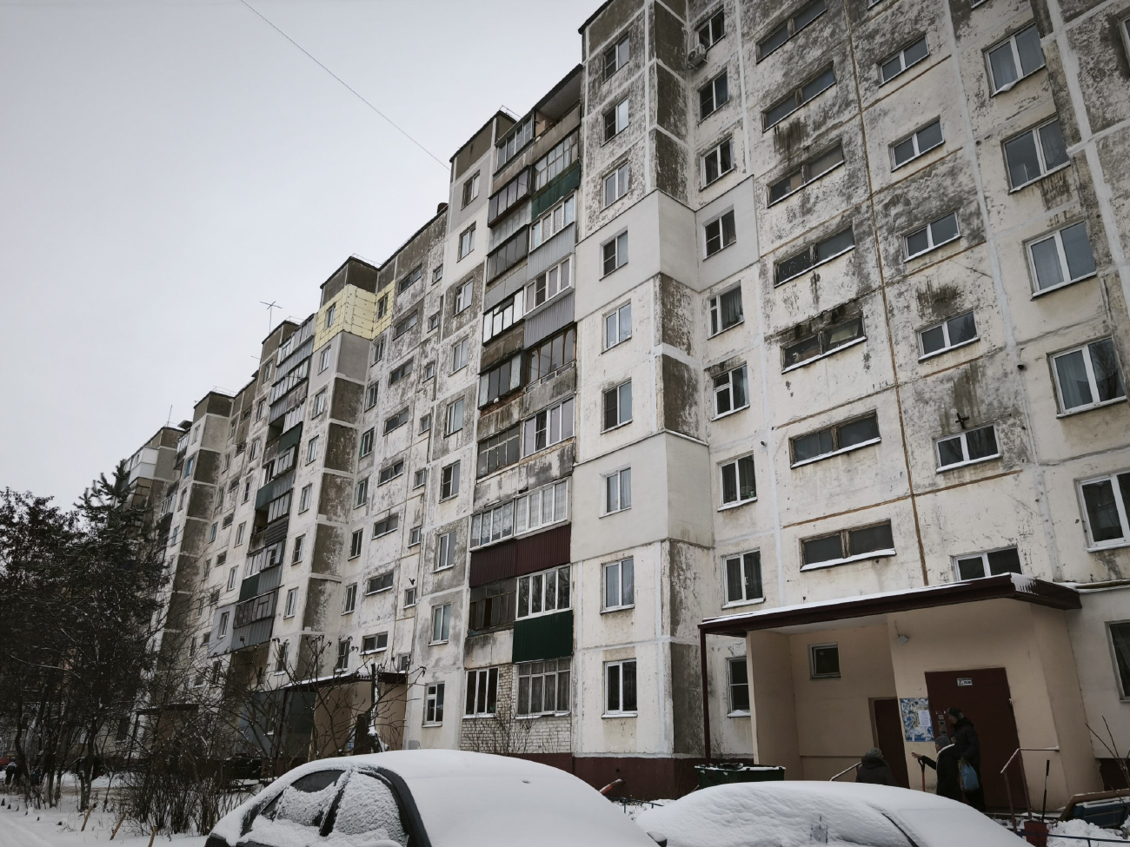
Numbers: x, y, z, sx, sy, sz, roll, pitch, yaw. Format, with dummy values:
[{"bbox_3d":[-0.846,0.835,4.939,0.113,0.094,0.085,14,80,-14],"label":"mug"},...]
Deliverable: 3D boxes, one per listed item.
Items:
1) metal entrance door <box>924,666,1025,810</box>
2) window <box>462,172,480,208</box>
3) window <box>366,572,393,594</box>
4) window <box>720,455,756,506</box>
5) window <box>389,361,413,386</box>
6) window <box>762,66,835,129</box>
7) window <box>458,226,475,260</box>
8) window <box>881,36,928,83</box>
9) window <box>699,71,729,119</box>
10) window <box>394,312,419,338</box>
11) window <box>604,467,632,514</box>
[{"bbox_3d":[7.760,5.993,14.347,0.120,2.350,1.550,17,-26,-35],"label":"metal entrance door"},{"bbox_3d":[-4.378,-10.838,34.808,0.150,1.340,1.320,17,-26,-35],"label":"window"},{"bbox_3d":[-9.257,8.079,37.757,0.180,0.779,2.846,17,-25,-36],"label":"window"},{"bbox_3d":[4.957,1.656,21.574,0.150,1.340,1.280,17,-26,-35],"label":"window"},{"bbox_3d":[-9.248,-2.813,42.195,0.150,0.760,2.570,17,-25,-38],"label":"window"},{"bbox_3d":[7.222,-10.086,23.220,0.150,0.760,2.600,17,-26,-35],"label":"window"},{"bbox_3d":[-4.691,-8.601,35.711,0.150,1.390,1.300,17,-25,-38],"label":"window"},{"bbox_3d":[9.624,-10.288,21.309,0.180,0.765,1.440,17,-25,-36],"label":"window"},{"bbox_3d":[5.190,-11.467,26.202,0.150,1.320,1.320,17,-26,-35],"label":"window"},{"bbox_3d":[-8.957,-5.527,42.267,0.200,0.856,2.523,17,-26,-37],"label":"window"},{"bbox_3d":[1.595,2.042,22.731,0.150,1.340,1.280,17,-26,-35],"label":"window"}]

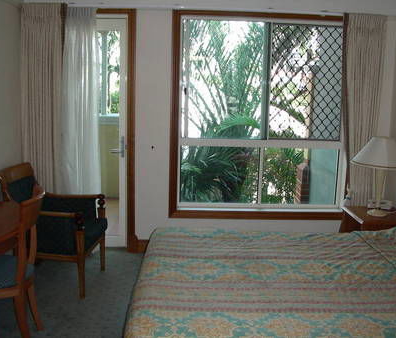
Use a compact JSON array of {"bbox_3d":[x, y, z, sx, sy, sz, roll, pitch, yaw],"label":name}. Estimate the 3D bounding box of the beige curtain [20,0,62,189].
[{"bbox_3d":[-1.357,-0.299,4.310,0.349,2.162,0.124,1,10,-1],"label":"beige curtain"}]

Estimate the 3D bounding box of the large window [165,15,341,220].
[{"bbox_3d":[0.560,-0.439,4.441,1.587,1.849,0.116,1,10,-1],"label":"large window"}]

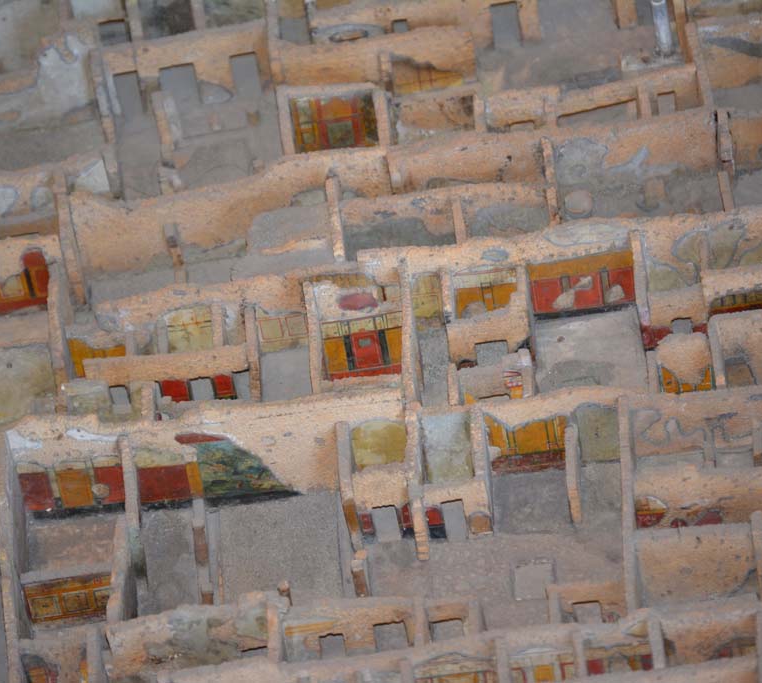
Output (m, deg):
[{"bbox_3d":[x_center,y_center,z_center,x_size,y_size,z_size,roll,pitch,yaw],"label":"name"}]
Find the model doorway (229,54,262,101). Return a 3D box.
[{"bbox_3d":[-0.055,-0.110,2.702,0.011,0.023,0.005,-10,42,-1],"label":"model doorway"}]

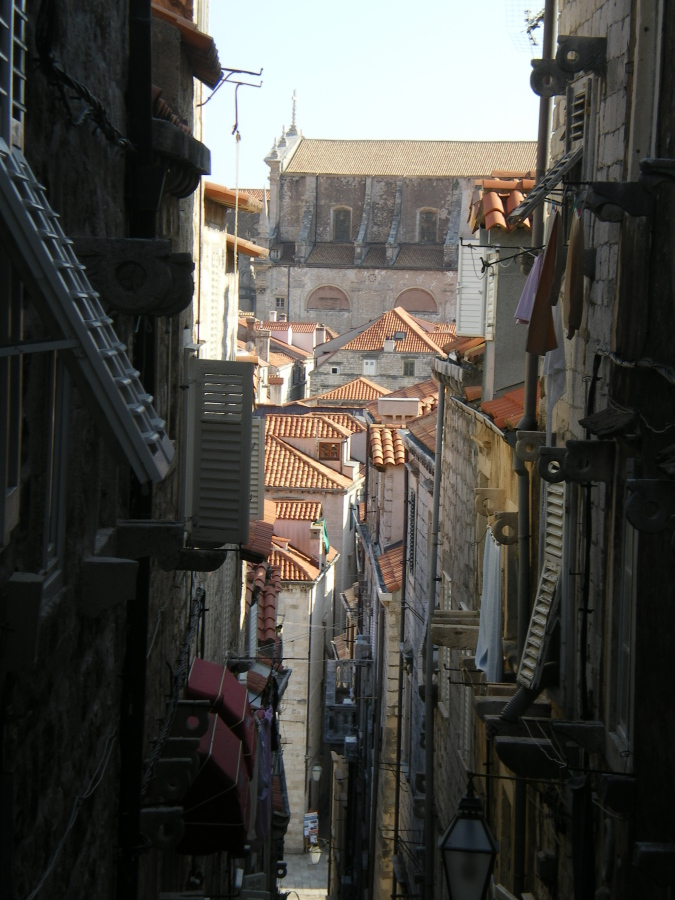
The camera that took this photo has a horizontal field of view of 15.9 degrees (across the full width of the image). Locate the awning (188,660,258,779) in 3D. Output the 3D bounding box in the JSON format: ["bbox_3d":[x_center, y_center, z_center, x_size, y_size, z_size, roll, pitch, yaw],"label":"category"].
[{"bbox_3d":[-0.994,2.323,21.000,0.550,0.760,2.000,2,2,-1],"label":"awning"}]

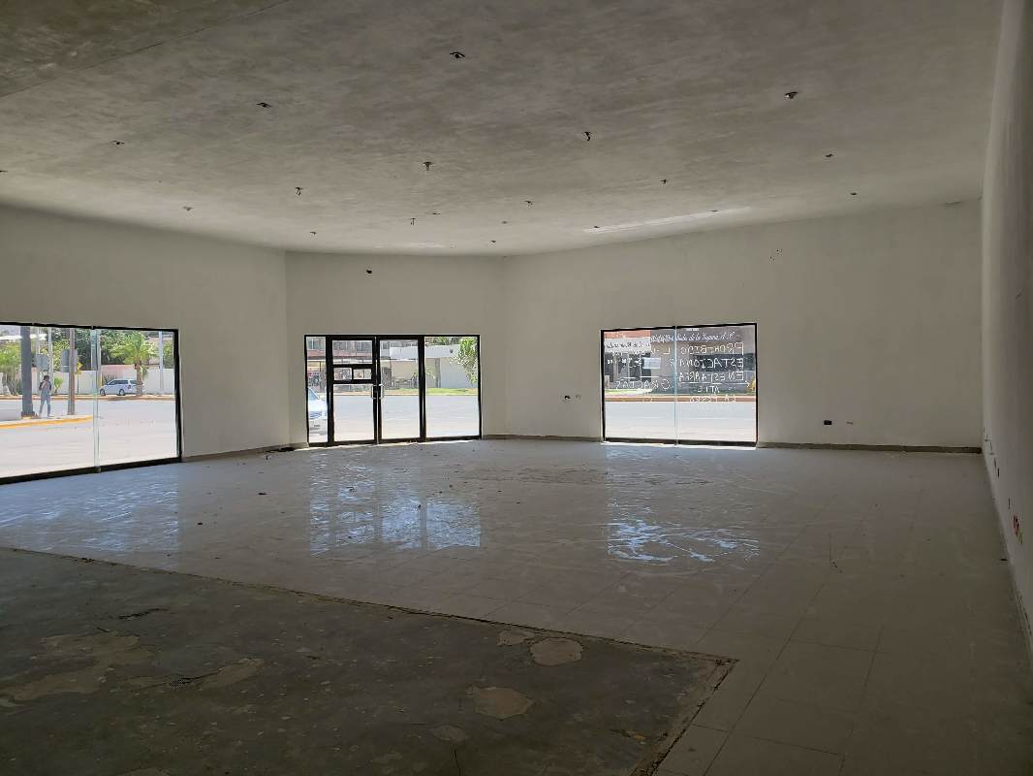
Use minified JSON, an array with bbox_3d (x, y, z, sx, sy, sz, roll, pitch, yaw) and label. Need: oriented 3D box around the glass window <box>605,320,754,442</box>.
[{"bbox_3d":[3.032,-0.046,14.758,3.010,2.216,0.100,-1,1,30],"label":"glass window"}]

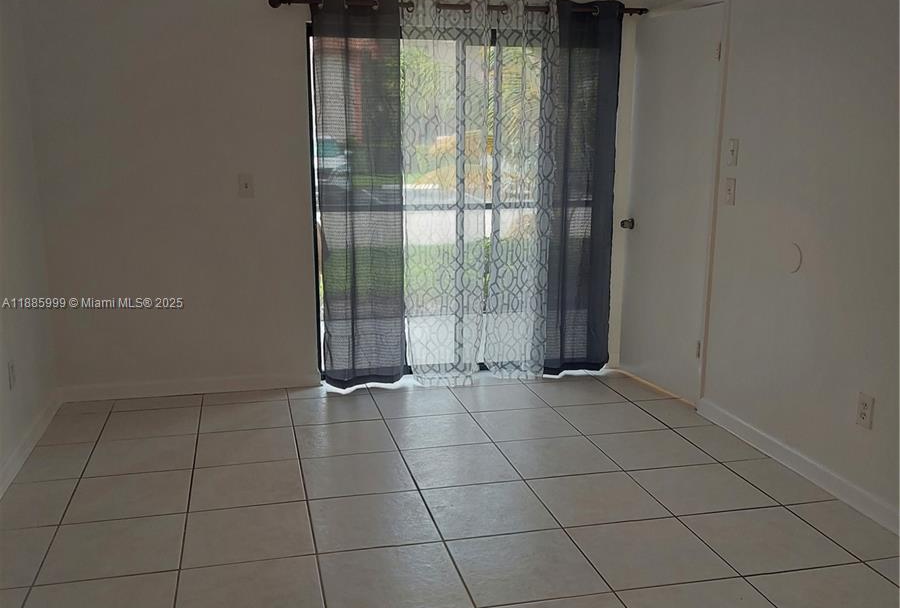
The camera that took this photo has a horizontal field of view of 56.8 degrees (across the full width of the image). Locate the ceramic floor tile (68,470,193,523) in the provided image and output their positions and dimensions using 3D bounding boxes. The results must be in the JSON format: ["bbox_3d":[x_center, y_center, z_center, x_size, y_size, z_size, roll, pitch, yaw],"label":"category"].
[{"bbox_3d":[-1.282,0.776,3.368,0.450,0.010,0.450,-2,11,-13],"label":"ceramic floor tile"}]

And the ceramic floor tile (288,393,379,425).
[{"bbox_3d":[-0.607,0.569,4.432,0.450,0.010,0.450,-2,11,-13],"label":"ceramic floor tile"}]

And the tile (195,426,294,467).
[{"bbox_3d":[-0.935,0.664,3.857,0.446,0.010,0.441,-2,12,-13],"label":"tile"}]

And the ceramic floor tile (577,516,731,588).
[{"bbox_3d":[0.697,0.871,2.932,0.450,0.010,0.450,-2,11,-13],"label":"ceramic floor tile"}]

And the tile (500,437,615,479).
[{"bbox_3d":[0.487,0.701,3.787,0.450,0.010,0.450,-2,11,-13],"label":"tile"}]

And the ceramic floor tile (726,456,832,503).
[{"bbox_3d":[1.411,0.766,3.589,0.262,0.012,0.455,-2,11,-13],"label":"ceramic floor tile"}]

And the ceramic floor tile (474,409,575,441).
[{"bbox_3d":[0.381,0.613,4.210,0.450,0.010,0.443,-2,12,-13],"label":"ceramic floor tile"}]

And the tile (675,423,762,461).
[{"bbox_3d":[1.305,0.680,4.042,0.253,0.012,0.455,-2,11,-13],"label":"tile"}]

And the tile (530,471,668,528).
[{"bbox_3d":[0.592,0.786,3.359,0.450,0.010,0.450,-2,11,-13],"label":"tile"}]

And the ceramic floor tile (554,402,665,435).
[{"bbox_3d":[0.844,0.609,4.408,0.455,0.012,0.455,-2,11,-13],"label":"ceramic floor tile"}]

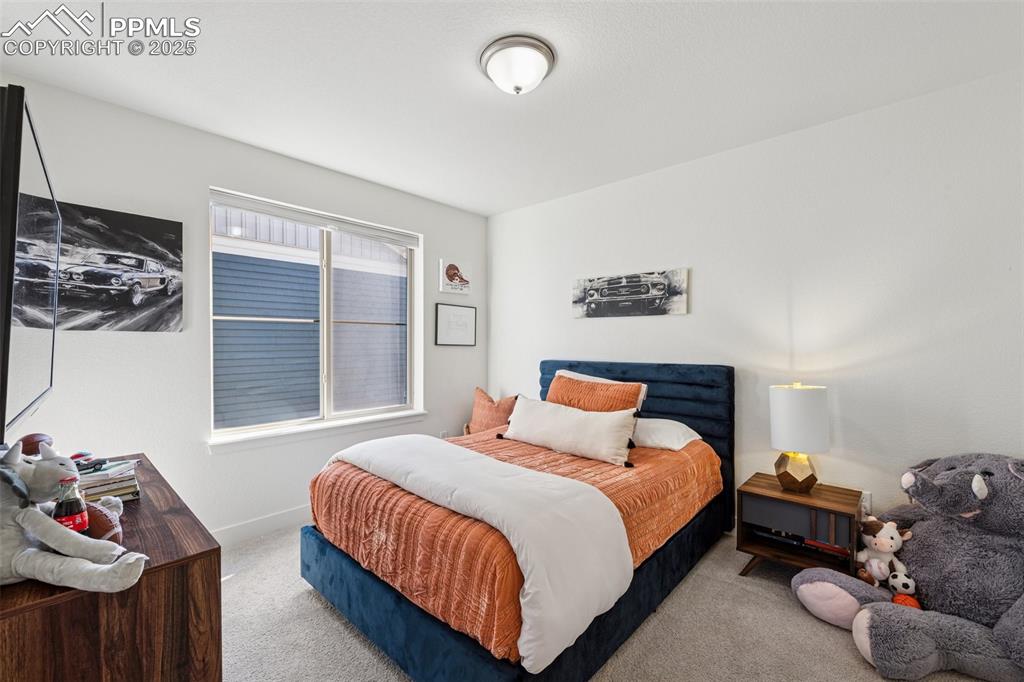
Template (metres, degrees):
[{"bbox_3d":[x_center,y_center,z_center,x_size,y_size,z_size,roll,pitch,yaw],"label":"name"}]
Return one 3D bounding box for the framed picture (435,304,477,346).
[{"bbox_3d":[-0.498,-0.136,3.833,0.025,0.367,0.461,0,0,42],"label":"framed picture"}]

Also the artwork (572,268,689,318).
[{"bbox_3d":[0.840,-0.334,3.148,0.908,0.305,0.030,0,0,42],"label":"artwork"}]

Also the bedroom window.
[{"bbox_3d":[-1.297,-0.162,3.071,0.130,1.465,1.499,0,0,42],"label":"bedroom window"}]

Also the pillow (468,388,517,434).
[{"bbox_3d":[-0.127,0.620,3.617,0.450,0.430,0.150,0,-15,42],"label":"pillow"}]

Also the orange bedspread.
[{"bbox_3d":[0.125,0.759,2.363,1.400,0.395,1.855,0,0,42],"label":"orange bedspread"}]

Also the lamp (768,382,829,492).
[{"bbox_3d":[1.513,0.507,2.261,0.260,0.560,0.260,0,0,42],"label":"lamp"}]

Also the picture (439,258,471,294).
[{"bbox_3d":[-0.500,-0.570,3.829,0.030,0.281,0.335,0,0,42],"label":"picture"}]

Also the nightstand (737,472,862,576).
[{"bbox_3d":[1.509,1.008,2.239,0.489,0.443,0.401,0,0,42],"label":"nightstand"}]

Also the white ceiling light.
[{"bbox_3d":[0.025,-1.134,1.815,0.320,0.160,0.320,0,0,0],"label":"white ceiling light"}]

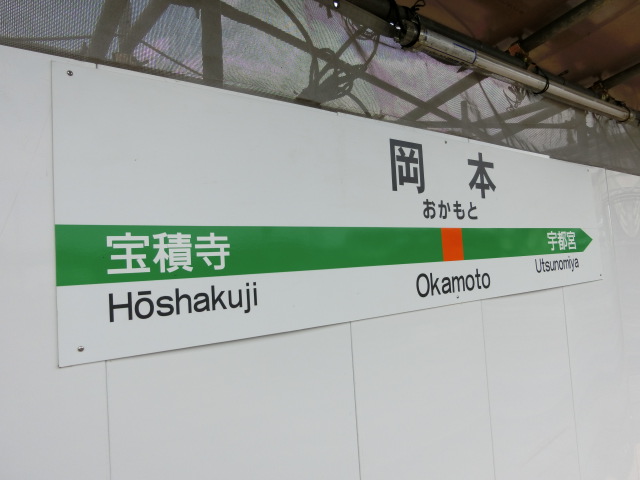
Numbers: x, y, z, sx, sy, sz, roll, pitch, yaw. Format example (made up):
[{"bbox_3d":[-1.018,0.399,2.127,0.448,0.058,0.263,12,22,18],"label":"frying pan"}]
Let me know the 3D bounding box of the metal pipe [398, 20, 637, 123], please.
[{"bbox_3d":[0.864,-0.564,1.728,1.633,0.057,0.057,-1,-5,-38],"label":"metal pipe"}]

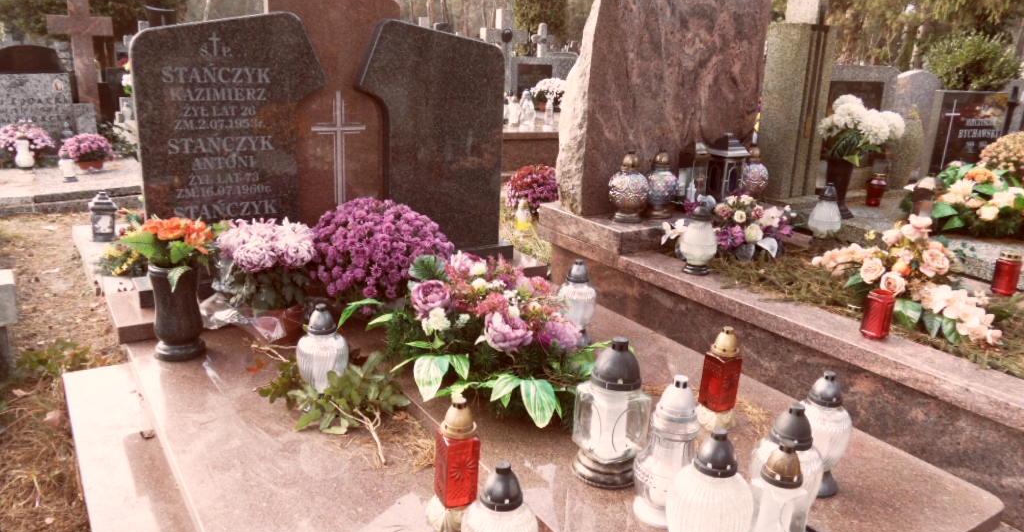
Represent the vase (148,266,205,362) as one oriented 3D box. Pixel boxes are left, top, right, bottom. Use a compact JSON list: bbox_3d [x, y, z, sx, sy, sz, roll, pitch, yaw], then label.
[{"bbox_3d":[-0.952,0.134,2.028,0.143,0.249,0.143,4,16,0],"label":"vase"}]

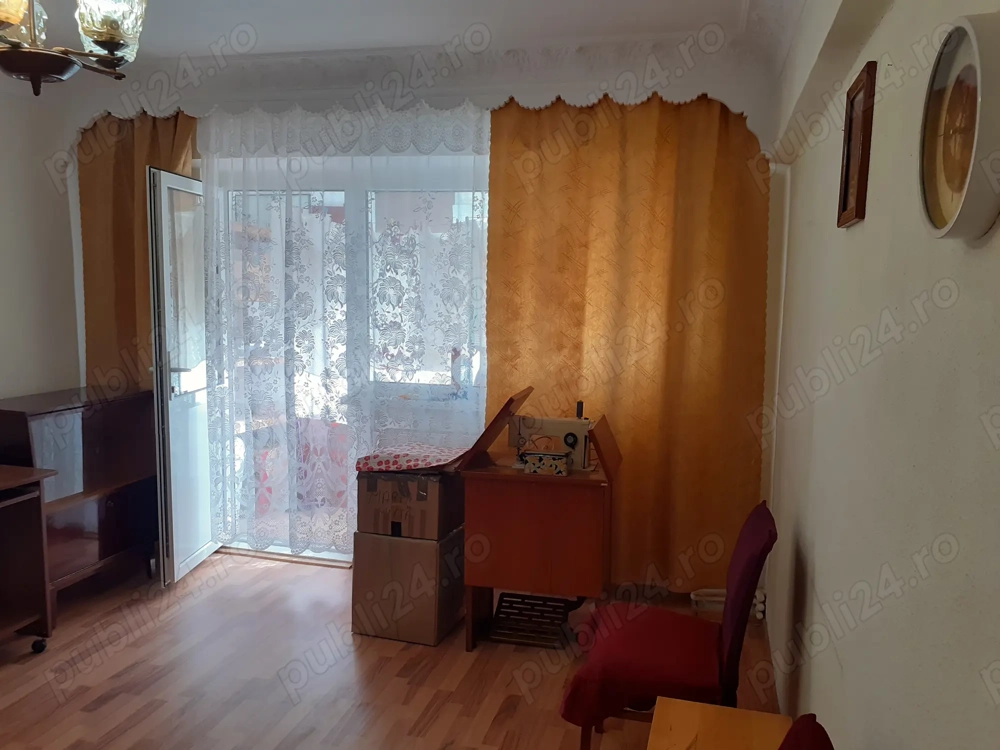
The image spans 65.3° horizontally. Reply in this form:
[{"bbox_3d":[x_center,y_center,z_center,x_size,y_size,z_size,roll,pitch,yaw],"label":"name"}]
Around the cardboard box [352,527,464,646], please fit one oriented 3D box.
[{"bbox_3d":[-0.389,0.879,3.481,0.391,0.454,0.408,3,7,15],"label":"cardboard box"}]

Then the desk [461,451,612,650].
[{"bbox_3d":[0.174,0.760,3.296,0.594,0.759,0.382,3,7,15],"label":"desk"}]

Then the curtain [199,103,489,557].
[{"bbox_3d":[-0.793,-0.176,3.872,1.525,2.264,0.092,3,7,15],"label":"curtain"}]

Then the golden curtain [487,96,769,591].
[{"bbox_3d":[0.544,-0.115,3.512,1.263,2.195,0.123,3,7,15],"label":"golden curtain"}]

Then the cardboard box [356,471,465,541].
[{"bbox_3d":[-0.369,0.523,3.429,0.363,0.259,0.400,3,7,15],"label":"cardboard box"}]

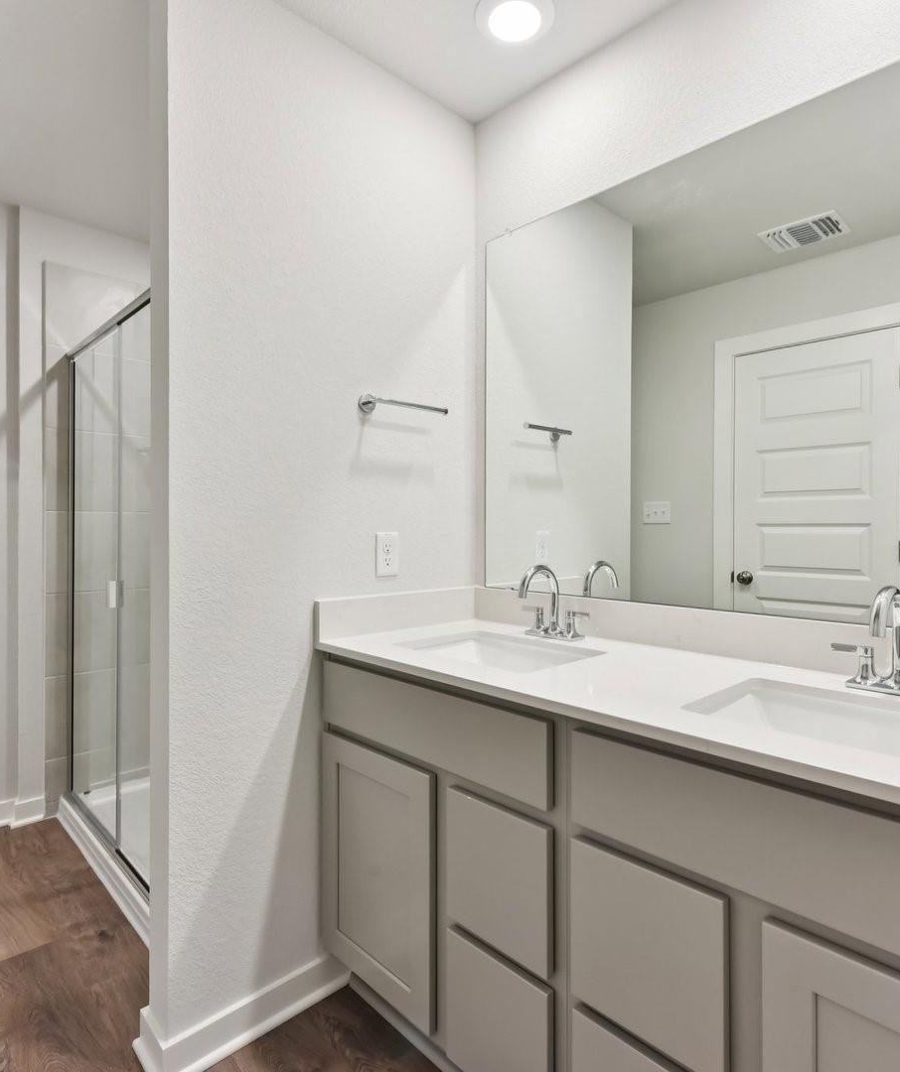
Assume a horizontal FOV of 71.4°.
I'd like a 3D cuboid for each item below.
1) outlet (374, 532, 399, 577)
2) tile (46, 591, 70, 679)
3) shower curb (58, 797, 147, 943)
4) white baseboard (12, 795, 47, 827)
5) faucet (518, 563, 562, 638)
[{"bbox_3d":[-0.173,0.052,1.720,0.079,0.122,0.008,0,1,-44],"label":"outlet"},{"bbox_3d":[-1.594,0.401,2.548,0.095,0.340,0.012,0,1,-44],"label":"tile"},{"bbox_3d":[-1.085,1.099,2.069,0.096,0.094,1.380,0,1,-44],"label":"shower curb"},{"bbox_3d":[-1.677,1.098,2.485,0.114,0.084,0.031,0,1,-44],"label":"white baseboard"},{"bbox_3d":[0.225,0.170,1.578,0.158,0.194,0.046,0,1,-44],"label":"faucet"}]

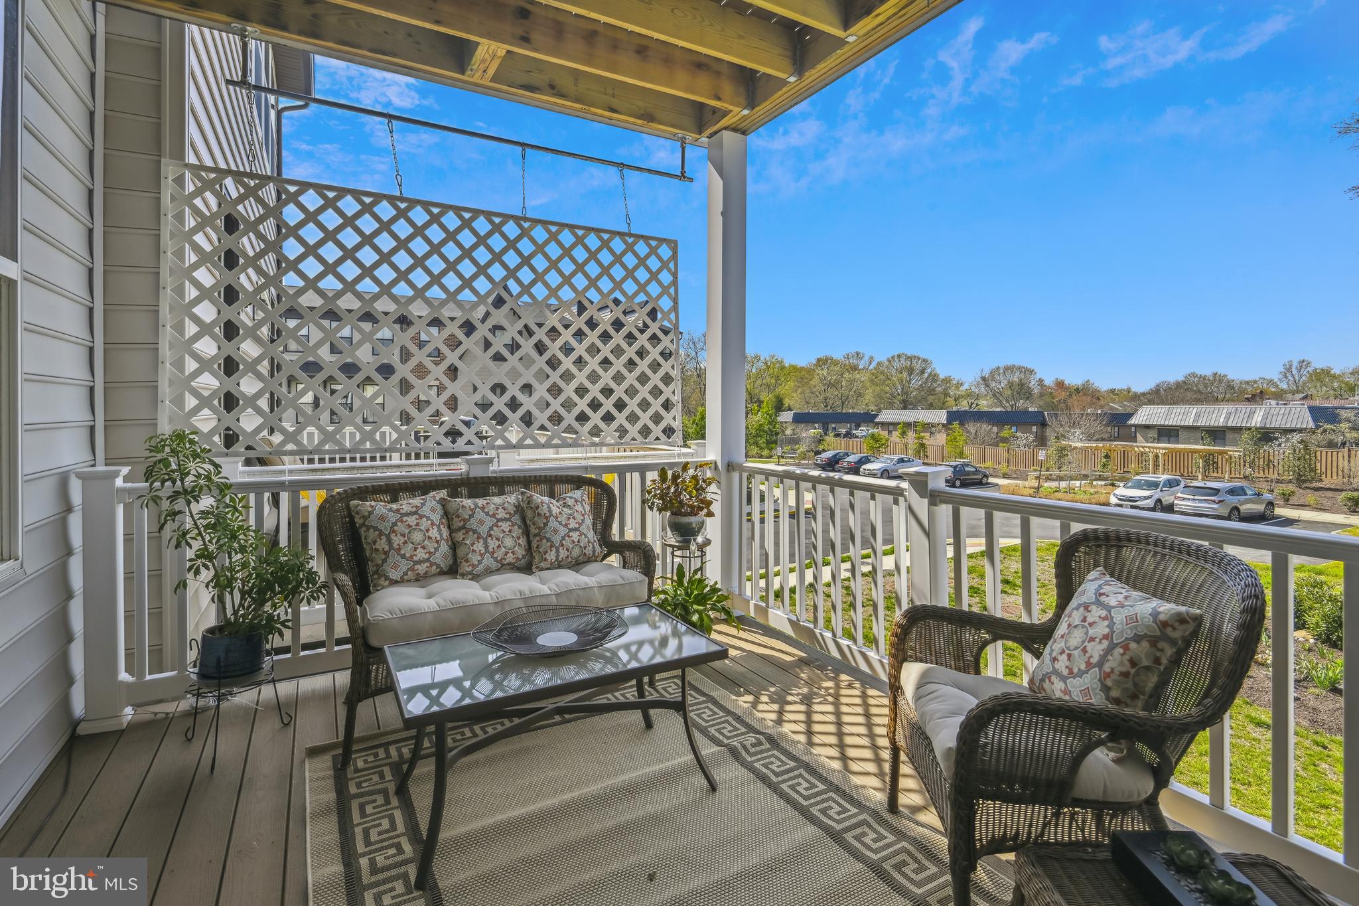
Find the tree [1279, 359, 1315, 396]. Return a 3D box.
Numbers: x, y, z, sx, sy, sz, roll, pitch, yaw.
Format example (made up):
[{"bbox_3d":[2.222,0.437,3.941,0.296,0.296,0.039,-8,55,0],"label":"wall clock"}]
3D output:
[{"bbox_3d":[143.126,-13.139,140.000,8.368,17.057,8.368,0,3,0],"label":"tree"}]

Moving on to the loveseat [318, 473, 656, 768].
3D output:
[{"bbox_3d":[-0.804,0.600,2.659,1.330,0.910,0.730,-2,4,-28],"label":"loveseat"}]

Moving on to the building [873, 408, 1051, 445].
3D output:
[{"bbox_3d":[40.542,-3.762,87.500,18.000,4.600,15.000,-1,3,-16],"label":"building"}]

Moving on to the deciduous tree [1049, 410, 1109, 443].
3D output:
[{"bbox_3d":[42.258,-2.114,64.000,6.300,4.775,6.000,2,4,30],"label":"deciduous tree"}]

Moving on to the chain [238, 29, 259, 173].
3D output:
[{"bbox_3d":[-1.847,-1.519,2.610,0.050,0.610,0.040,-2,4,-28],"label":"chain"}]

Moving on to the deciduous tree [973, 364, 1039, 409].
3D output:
[{"bbox_3d":[67.467,-11.050,125.000,14.284,14.832,14.284,0,3,0],"label":"deciduous tree"}]

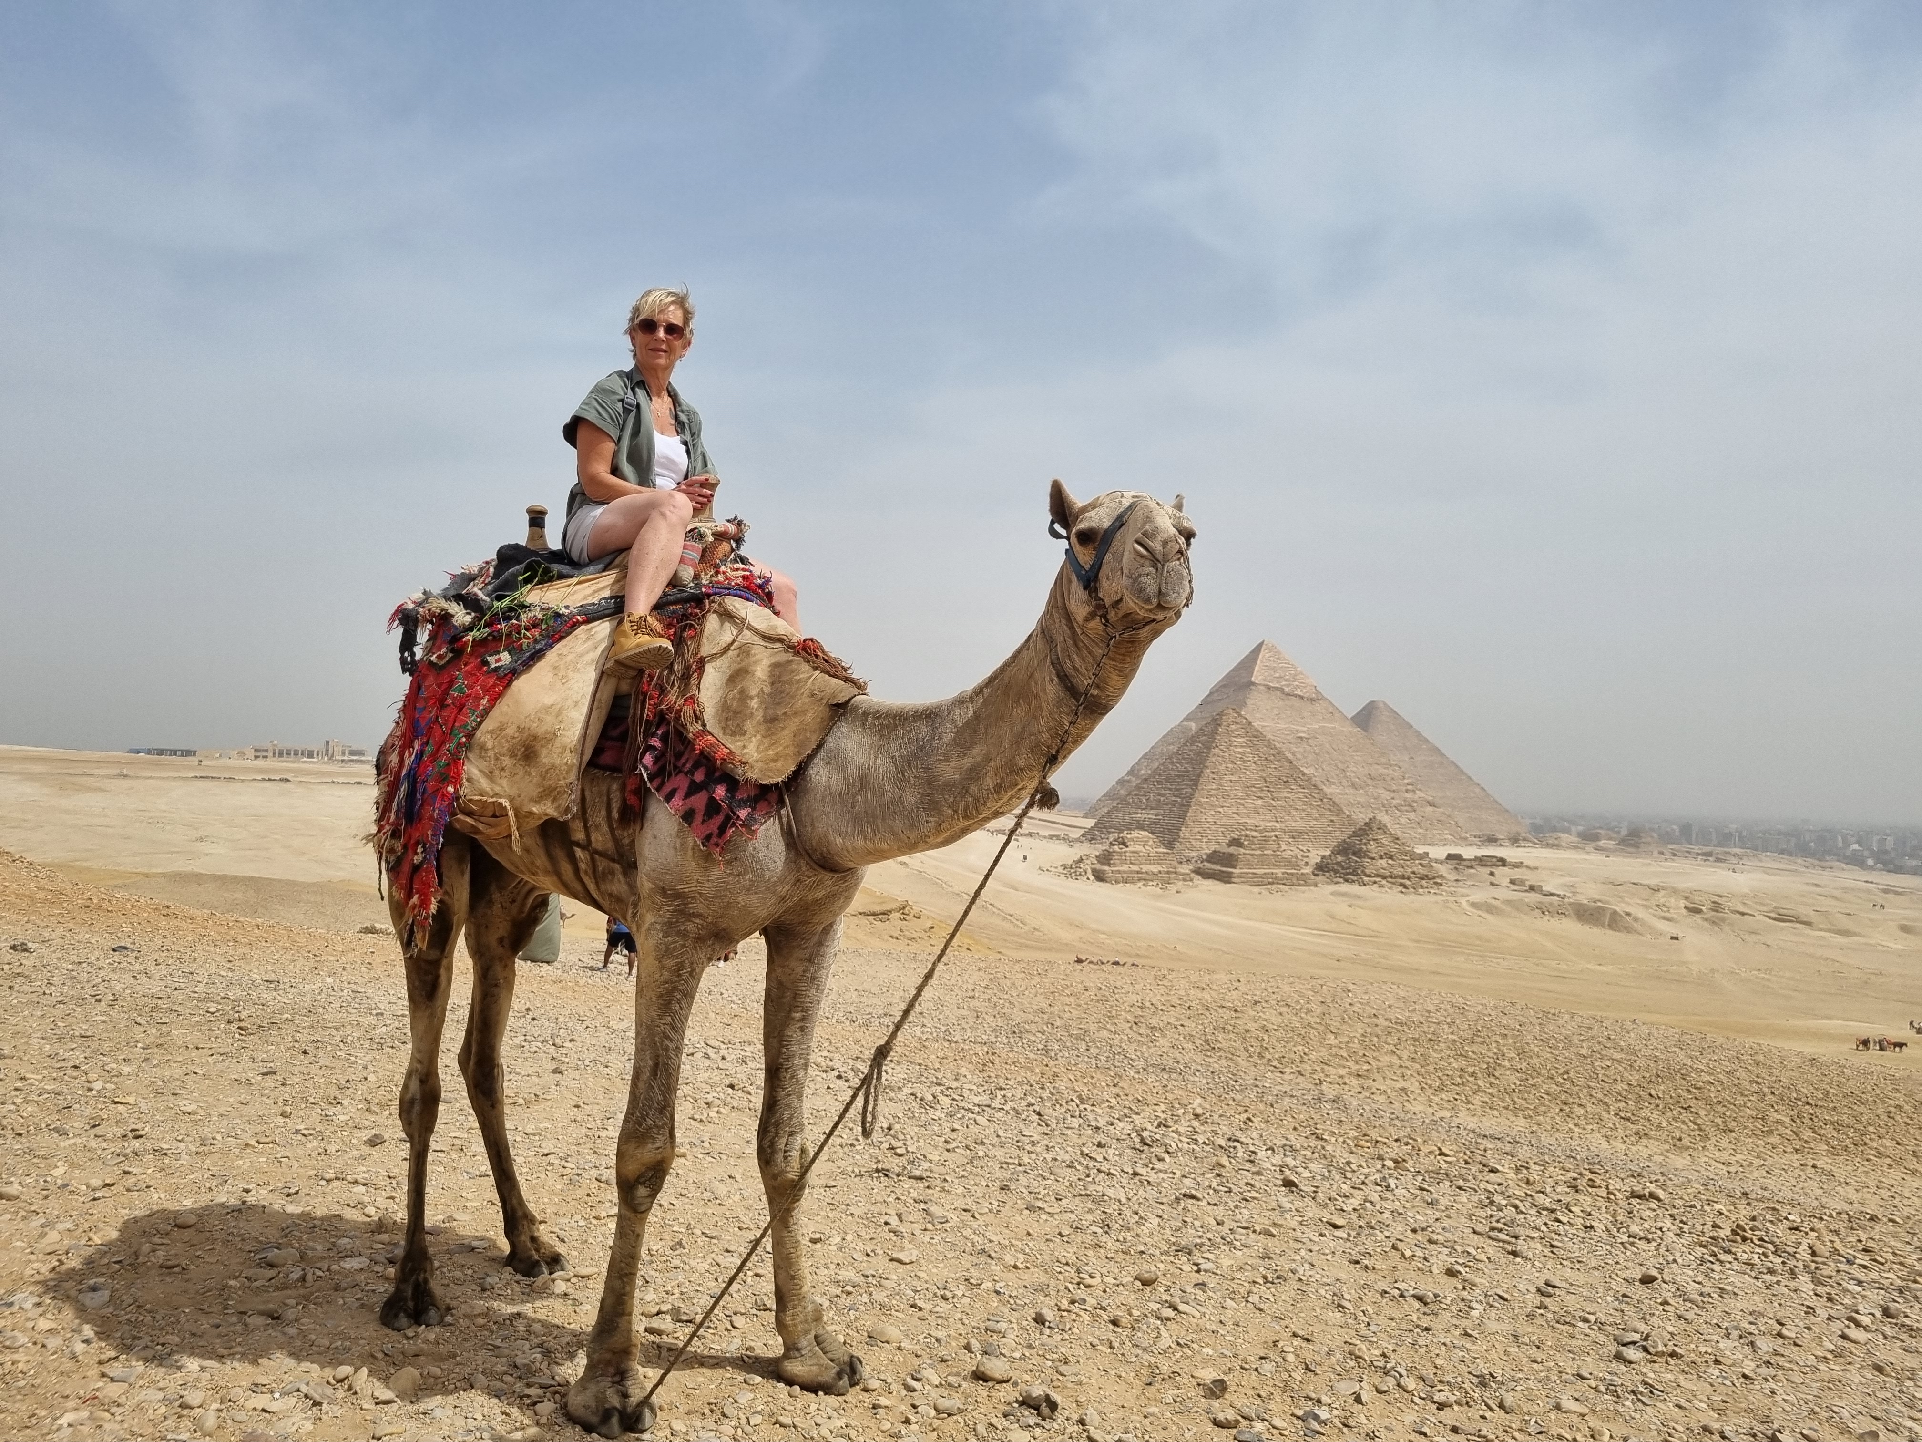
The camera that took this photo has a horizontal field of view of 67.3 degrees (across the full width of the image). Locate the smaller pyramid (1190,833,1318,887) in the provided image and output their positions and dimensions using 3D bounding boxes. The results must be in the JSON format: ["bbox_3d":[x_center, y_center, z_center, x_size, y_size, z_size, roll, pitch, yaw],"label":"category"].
[{"bbox_3d":[106.284,49.297,518.971,31.500,18.000,31.500,2,-3,-18],"label":"smaller pyramid"}]

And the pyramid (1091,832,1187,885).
[{"bbox_3d":[60.025,47.707,503.828,31.500,17.500,31.500,2,-3,-18],"label":"pyramid"}]

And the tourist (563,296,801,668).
[{"bbox_3d":[-0.832,-0.702,4.283,0.640,1.180,0.610,-1,-4,45],"label":"tourist"}]

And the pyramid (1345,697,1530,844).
[{"bbox_3d":[434.188,46.890,1515.929,230.000,138.000,230.000,2,-3,-18],"label":"pyramid"}]

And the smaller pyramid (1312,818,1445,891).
[{"bbox_3d":[152.612,48.191,534.233,39.500,25.500,39.500,2,-3,-18],"label":"smaller pyramid"}]

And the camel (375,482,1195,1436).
[{"bbox_3d":[-0.595,0.618,3.664,2.650,2.300,0.780,-1,-3,40],"label":"camel"}]

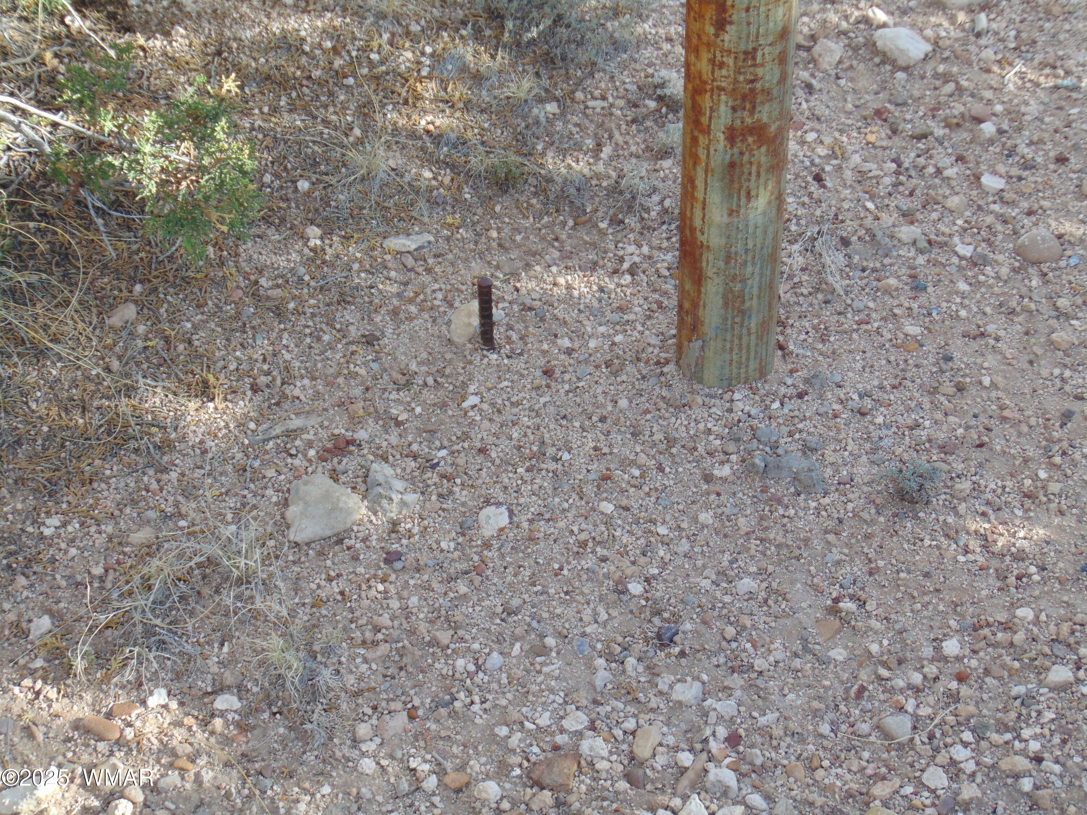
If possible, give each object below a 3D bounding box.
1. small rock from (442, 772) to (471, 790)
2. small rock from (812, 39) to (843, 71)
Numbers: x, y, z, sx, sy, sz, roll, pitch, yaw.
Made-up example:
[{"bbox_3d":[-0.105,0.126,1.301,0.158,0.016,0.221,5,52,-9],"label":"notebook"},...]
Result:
[{"bbox_3d":[-0.082,0.351,2.096,0.025,0.012,0.019,-1,45,1],"label":"small rock"},{"bbox_3d":[0.379,-0.473,2.989,0.039,0.024,0.056,20,45,23],"label":"small rock"}]

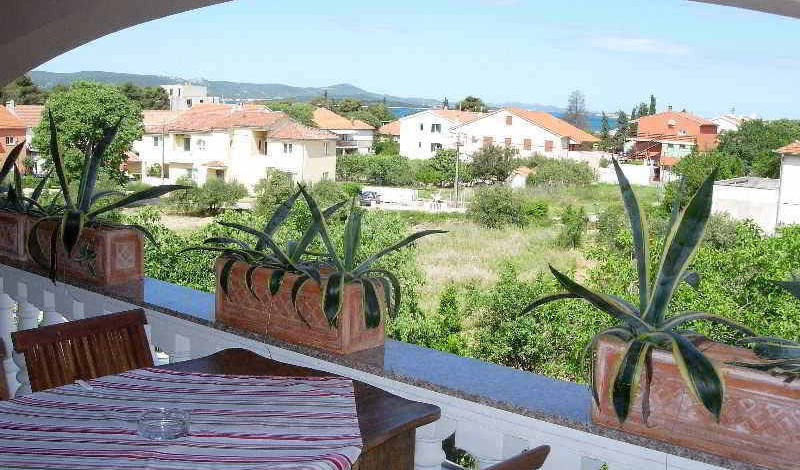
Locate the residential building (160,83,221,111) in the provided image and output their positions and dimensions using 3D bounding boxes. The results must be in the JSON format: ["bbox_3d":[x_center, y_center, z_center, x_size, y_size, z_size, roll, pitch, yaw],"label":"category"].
[{"bbox_3d":[-57.218,-35.023,242.082,10.000,12.500,14.000,7,10,32],"label":"residential building"}]

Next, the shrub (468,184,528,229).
[{"bbox_3d":[7.622,-2.267,67.265,4.500,3.200,4.200,3,8,6],"label":"shrub"}]

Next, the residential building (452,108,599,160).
[{"bbox_3d":[17.330,-12.108,116.861,17.000,8.700,12.000,6,9,25],"label":"residential building"}]

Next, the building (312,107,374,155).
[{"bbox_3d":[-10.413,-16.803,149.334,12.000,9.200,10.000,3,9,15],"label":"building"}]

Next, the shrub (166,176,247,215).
[{"bbox_3d":[-15.486,-3.353,70.280,6.300,3.000,4.800,0,9,-13],"label":"shrub"}]

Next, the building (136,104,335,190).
[{"bbox_3d":[-19.897,-10.649,107.363,21.500,8.800,10.000,4,9,20],"label":"building"}]

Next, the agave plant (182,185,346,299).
[{"bbox_3d":[-0.439,0.024,2.847,0.480,0.335,0.420,0,8,-7],"label":"agave plant"}]

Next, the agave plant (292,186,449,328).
[{"bbox_3d":[-0.087,0.075,2.680,0.440,0.385,0.420,1,8,-3],"label":"agave plant"}]

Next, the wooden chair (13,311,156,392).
[{"bbox_3d":[-0.797,0.733,2.616,0.530,0.880,0.453,9,11,41],"label":"wooden chair"}]

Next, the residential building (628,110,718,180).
[{"bbox_3d":[39.665,-12.681,127.320,12.000,9.400,10.500,4,9,20],"label":"residential building"}]

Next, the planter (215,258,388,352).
[{"bbox_3d":[-0.337,0.213,2.859,0.608,0.217,0.180,8,11,40],"label":"planter"}]

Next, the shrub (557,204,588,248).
[{"bbox_3d":[11.618,-0.460,58.786,2.100,2.950,2.100,1,8,0],"label":"shrub"}]

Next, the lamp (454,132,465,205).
[{"bbox_3d":[5.393,-6.026,79.493,0.700,6.900,0.700,2,8,0],"label":"lamp"}]

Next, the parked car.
[{"bbox_3d":[-2.938,-3.596,79.893,1.680,1.450,4.000,4,9,14],"label":"parked car"}]

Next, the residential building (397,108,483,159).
[{"bbox_3d":[7.839,-15.928,141.890,11.000,8.300,11.500,7,10,31],"label":"residential building"}]

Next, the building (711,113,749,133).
[{"bbox_3d":[69.924,-20.115,184.334,10.000,9.200,10.000,4,9,20],"label":"building"}]

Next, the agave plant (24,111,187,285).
[{"bbox_3d":[-1.080,-0.145,3.240,0.550,0.580,0.520,-1,9,-19],"label":"agave plant"}]

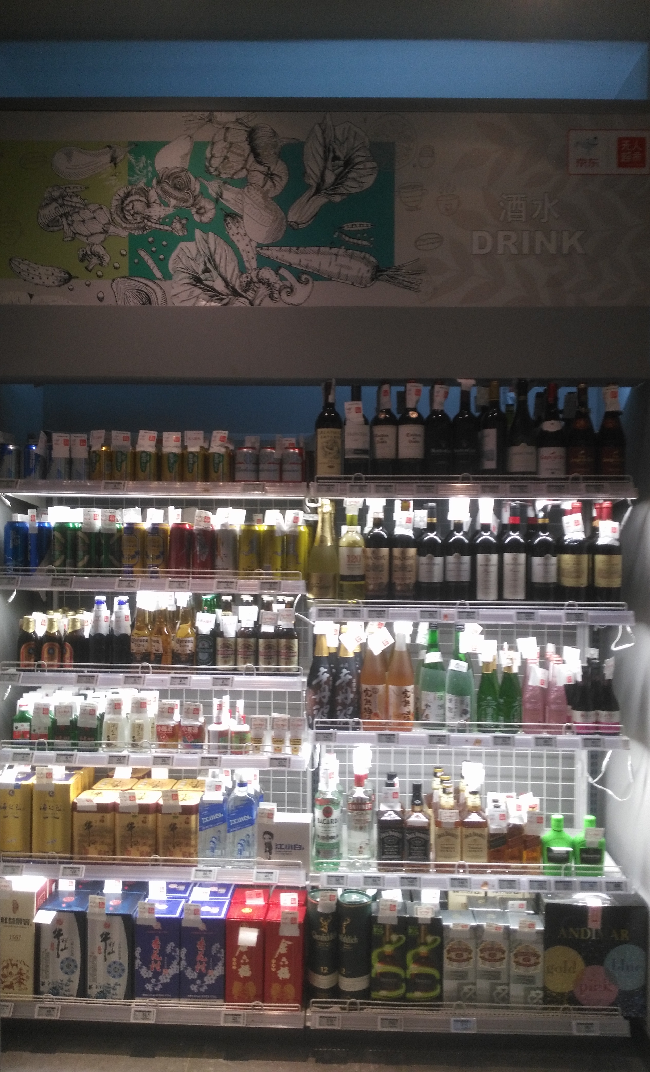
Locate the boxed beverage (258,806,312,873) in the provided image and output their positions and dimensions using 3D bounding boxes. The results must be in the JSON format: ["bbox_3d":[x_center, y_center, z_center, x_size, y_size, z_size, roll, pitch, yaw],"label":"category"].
[{"bbox_3d":[-0.115,0.891,2.518,0.151,0.143,0.070,0,2,1],"label":"boxed beverage"}]

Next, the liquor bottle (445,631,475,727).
[{"bbox_3d":[0.397,0.414,2.543,0.081,0.310,0.081,0,2,3],"label":"liquor bottle"}]

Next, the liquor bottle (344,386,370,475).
[{"bbox_3d":[0.092,-0.288,2.501,0.074,0.289,0.074,1,1,2],"label":"liquor bottle"}]

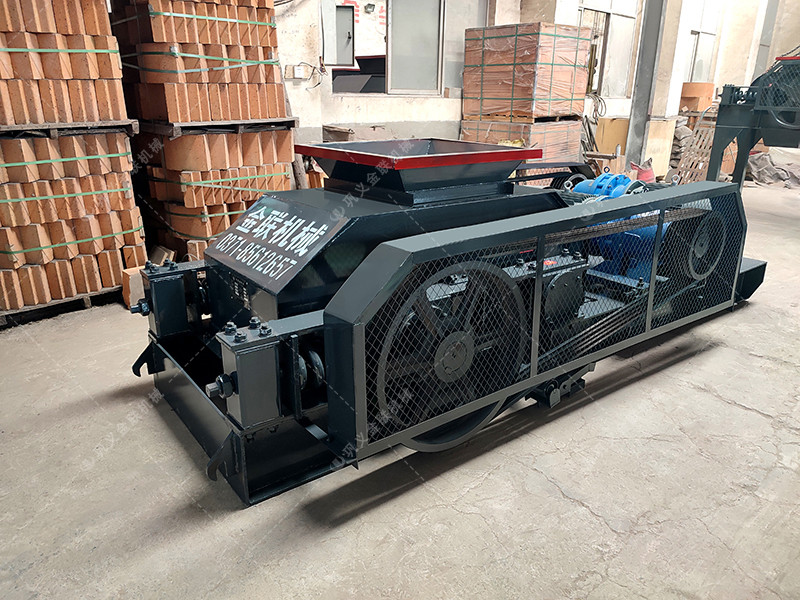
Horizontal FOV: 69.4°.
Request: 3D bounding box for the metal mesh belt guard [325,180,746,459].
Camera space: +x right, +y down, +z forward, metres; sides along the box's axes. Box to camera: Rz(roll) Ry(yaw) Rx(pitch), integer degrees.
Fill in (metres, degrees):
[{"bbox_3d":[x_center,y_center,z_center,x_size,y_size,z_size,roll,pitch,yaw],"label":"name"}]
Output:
[{"bbox_3d":[0.737,-0.053,2.320,2.230,0.620,0.158,-14,24,-32],"label":"metal mesh belt guard"}]

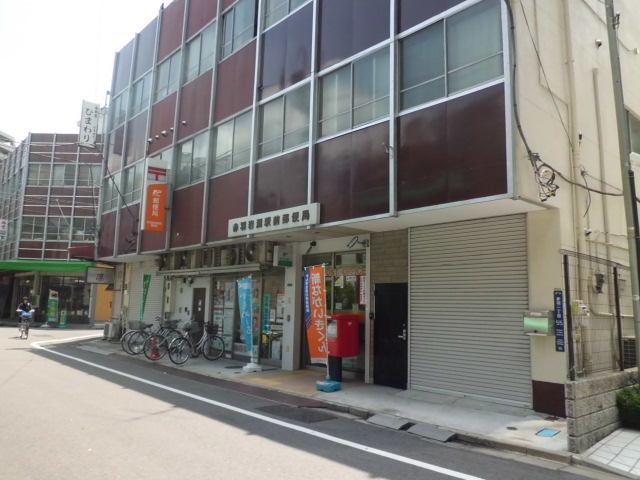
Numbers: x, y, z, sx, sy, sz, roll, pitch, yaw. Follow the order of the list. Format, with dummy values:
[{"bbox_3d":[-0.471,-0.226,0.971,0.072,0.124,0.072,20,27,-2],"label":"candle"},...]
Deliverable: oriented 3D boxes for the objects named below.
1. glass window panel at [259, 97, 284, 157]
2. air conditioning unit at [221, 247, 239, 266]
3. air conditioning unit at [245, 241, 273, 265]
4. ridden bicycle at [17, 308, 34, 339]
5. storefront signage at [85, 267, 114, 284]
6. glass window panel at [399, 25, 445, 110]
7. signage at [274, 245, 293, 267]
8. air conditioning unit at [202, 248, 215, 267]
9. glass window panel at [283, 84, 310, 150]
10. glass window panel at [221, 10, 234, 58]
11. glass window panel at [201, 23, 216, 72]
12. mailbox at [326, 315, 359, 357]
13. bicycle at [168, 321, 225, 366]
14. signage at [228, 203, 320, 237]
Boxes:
[{"bbox_3d":[-1.147,-2.644,11.413,0.060,1.260,0.940,9,-11,-43],"label":"glass window panel"},{"bbox_3d":[-2.309,0.533,12.941,0.300,0.560,0.800,9,-11,-43],"label":"air conditioning unit"},{"bbox_3d":[-1.508,0.367,12.244,0.280,0.600,0.820,9,-11,-42],"label":"air conditioning unit"},{"bbox_3d":[-10.905,3.103,17.800,0.580,1.080,1.720,8,-11,-34],"label":"ridden bicycle"},{"bbox_3d":[-8.523,1.401,18.706,1.030,0.620,0.170,9,-11,-43],"label":"storefront signage"},{"bbox_3d":[1.679,-2.880,7.961,0.080,1.341,0.931,10,-12,-43],"label":"glass window panel"},{"bbox_3d":[-0.881,0.411,11.519,0.430,0.480,0.170,9,-11,-43],"label":"signage"},{"bbox_3d":[-3.090,0.542,13.919,0.280,0.560,0.720,9,-11,-42],"label":"air conditioning unit"},{"bbox_3d":[-0.511,-2.723,10.754,0.060,1.260,0.940,9,-11,-43],"label":"glass window panel"},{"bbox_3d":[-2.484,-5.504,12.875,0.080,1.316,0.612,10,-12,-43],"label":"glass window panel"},{"bbox_3d":[-3.147,-5.415,13.563,0.080,1.316,0.876,10,-12,-43],"label":"glass window panel"},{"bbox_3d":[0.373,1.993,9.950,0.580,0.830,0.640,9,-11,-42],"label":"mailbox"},{"bbox_3d":[-3.160,2.659,12.496,0.560,1.040,1.760,-3,-10,33],"label":"bicycle"},{"bbox_3d":[-1.037,-0.361,10.095,0.135,0.404,2.974,10,-12,-43],"label":"signage"}]

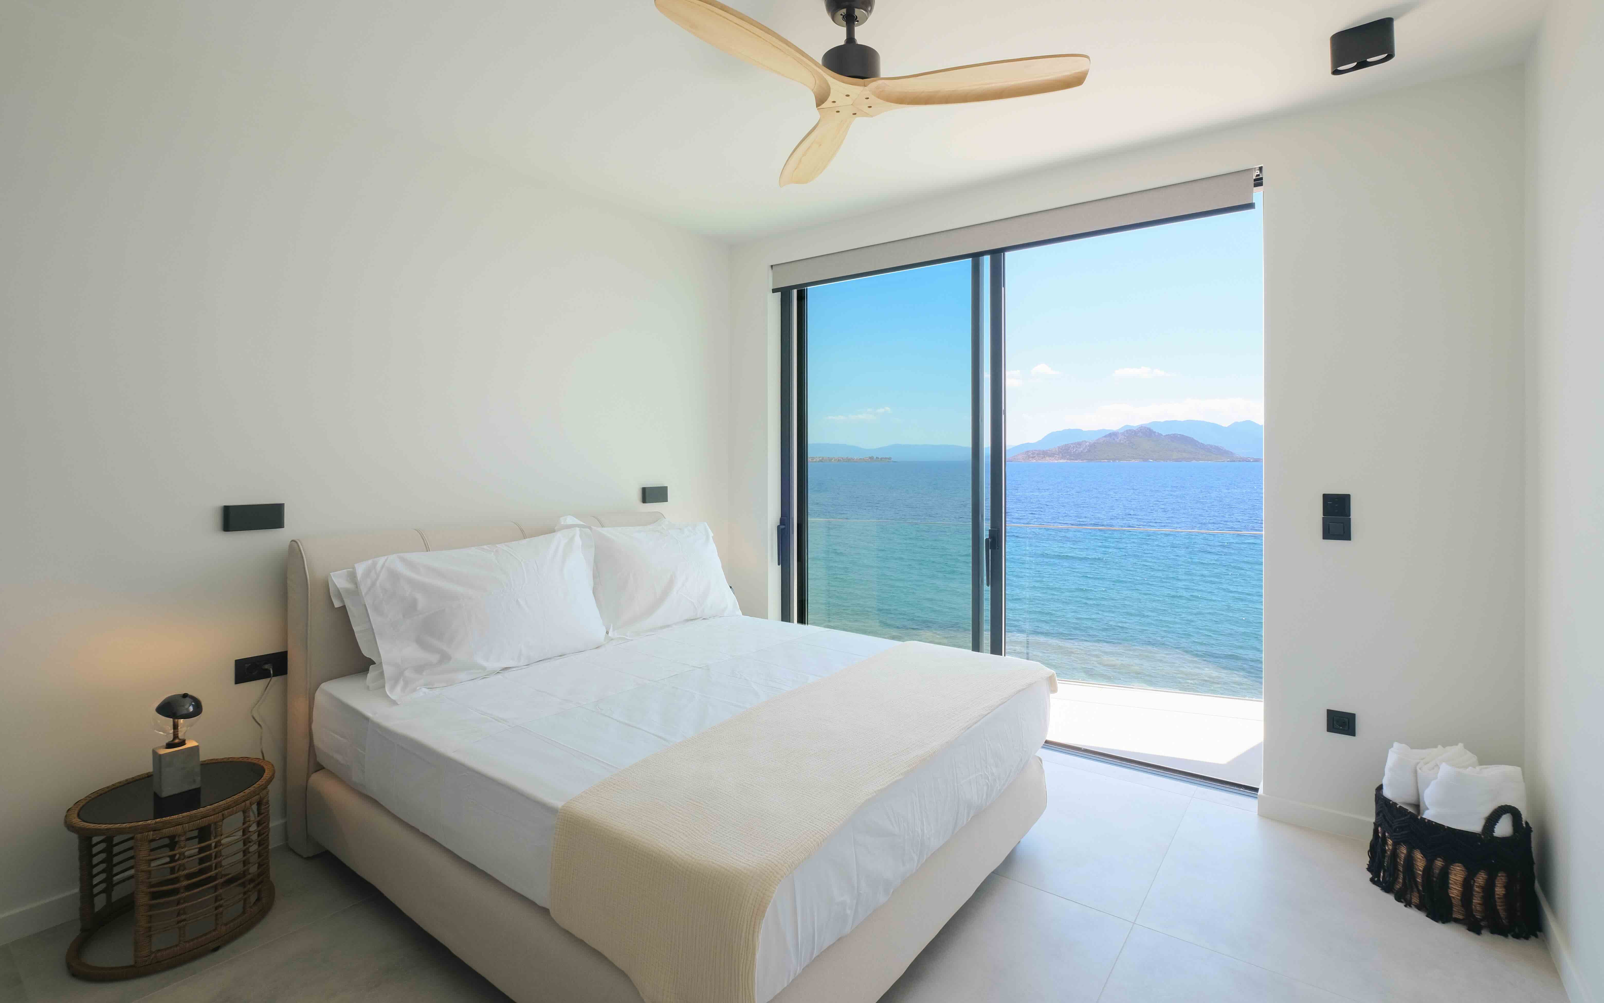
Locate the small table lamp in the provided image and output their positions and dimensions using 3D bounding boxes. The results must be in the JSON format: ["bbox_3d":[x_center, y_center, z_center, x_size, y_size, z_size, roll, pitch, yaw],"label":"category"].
[{"bbox_3d":[-1.905,0.734,2.039,0.095,0.285,0.100,1,2,36],"label":"small table lamp"}]

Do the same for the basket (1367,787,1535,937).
[{"bbox_3d":[2.088,1.100,2.160,0.400,0.345,0.385,1,2,36],"label":"basket"}]

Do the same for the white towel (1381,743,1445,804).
[{"bbox_3d":[2.081,0.966,2.277,0.155,0.310,0.155,1,2,36],"label":"white towel"}]

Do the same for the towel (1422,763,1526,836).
[{"bbox_3d":[2.092,0.967,2.089,0.220,0.290,0.170,1,2,36],"label":"towel"}]

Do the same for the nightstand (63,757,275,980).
[{"bbox_3d":[-1.887,1.081,2.024,0.465,0.405,0.465,1,2,36],"label":"nightstand"}]

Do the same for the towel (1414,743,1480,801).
[{"bbox_3d":[2.109,0.971,2.188,0.155,0.310,0.155,1,2,36],"label":"towel"}]

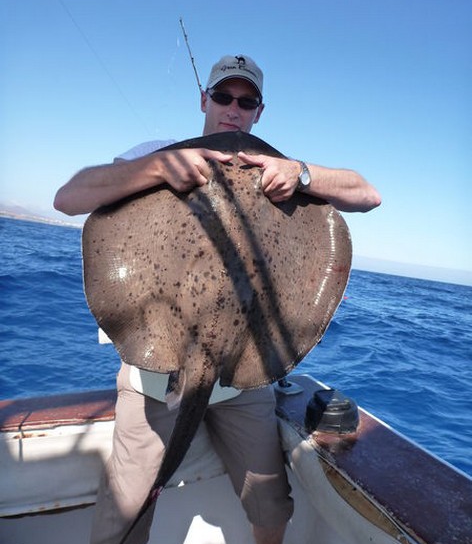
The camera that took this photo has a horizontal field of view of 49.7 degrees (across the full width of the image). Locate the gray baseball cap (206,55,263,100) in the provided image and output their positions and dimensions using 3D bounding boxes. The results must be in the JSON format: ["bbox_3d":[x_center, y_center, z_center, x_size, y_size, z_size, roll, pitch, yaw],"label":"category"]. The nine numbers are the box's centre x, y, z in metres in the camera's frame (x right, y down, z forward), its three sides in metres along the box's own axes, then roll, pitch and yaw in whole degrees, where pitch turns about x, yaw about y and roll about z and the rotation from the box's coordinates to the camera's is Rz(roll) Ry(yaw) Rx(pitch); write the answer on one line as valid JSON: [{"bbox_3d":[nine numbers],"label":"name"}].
[{"bbox_3d":[0.000,-0.603,1.570,0.172,0.135,0.260,11,12,-2],"label":"gray baseball cap"}]

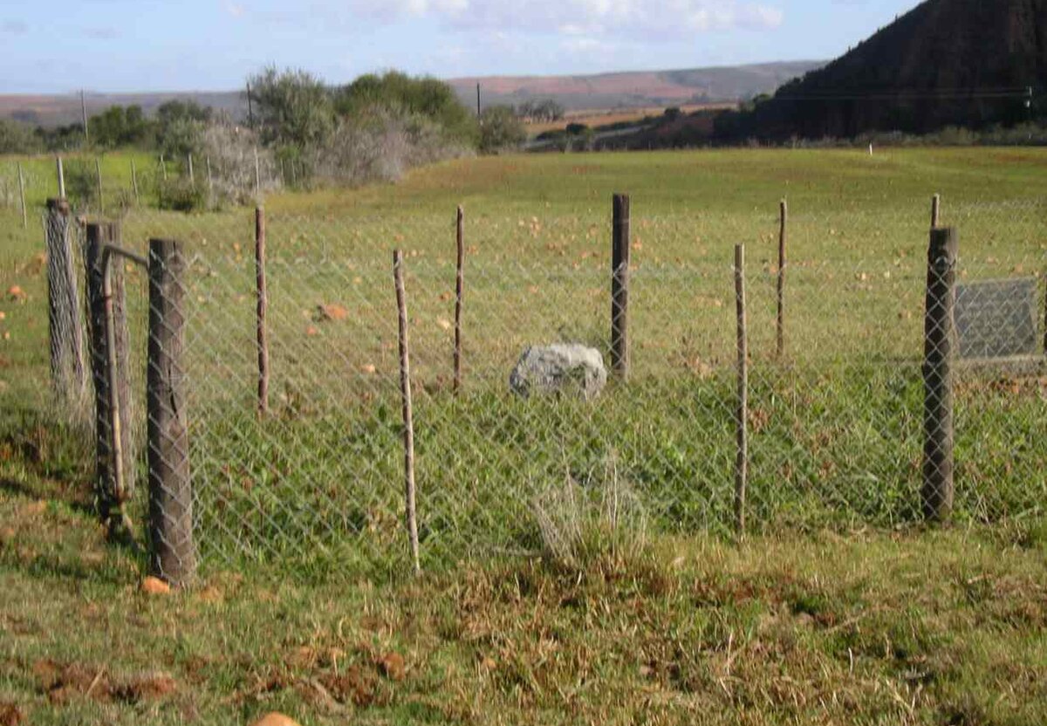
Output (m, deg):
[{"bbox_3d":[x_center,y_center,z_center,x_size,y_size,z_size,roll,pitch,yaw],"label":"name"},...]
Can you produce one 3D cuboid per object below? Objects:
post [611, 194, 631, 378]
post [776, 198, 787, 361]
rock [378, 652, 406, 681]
[{"bbox_3d":[0.622,-0.479,10.316,0.110,1.203,0.110,0,8,0],"label":"post"},{"bbox_3d":[1.928,-0.630,11.959,0.055,1.191,0.055,1,8,9],"label":"post"},{"bbox_3d":[-0.395,0.912,4.820,0.080,0.070,0.060,0,8,0],"label":"rock"}]

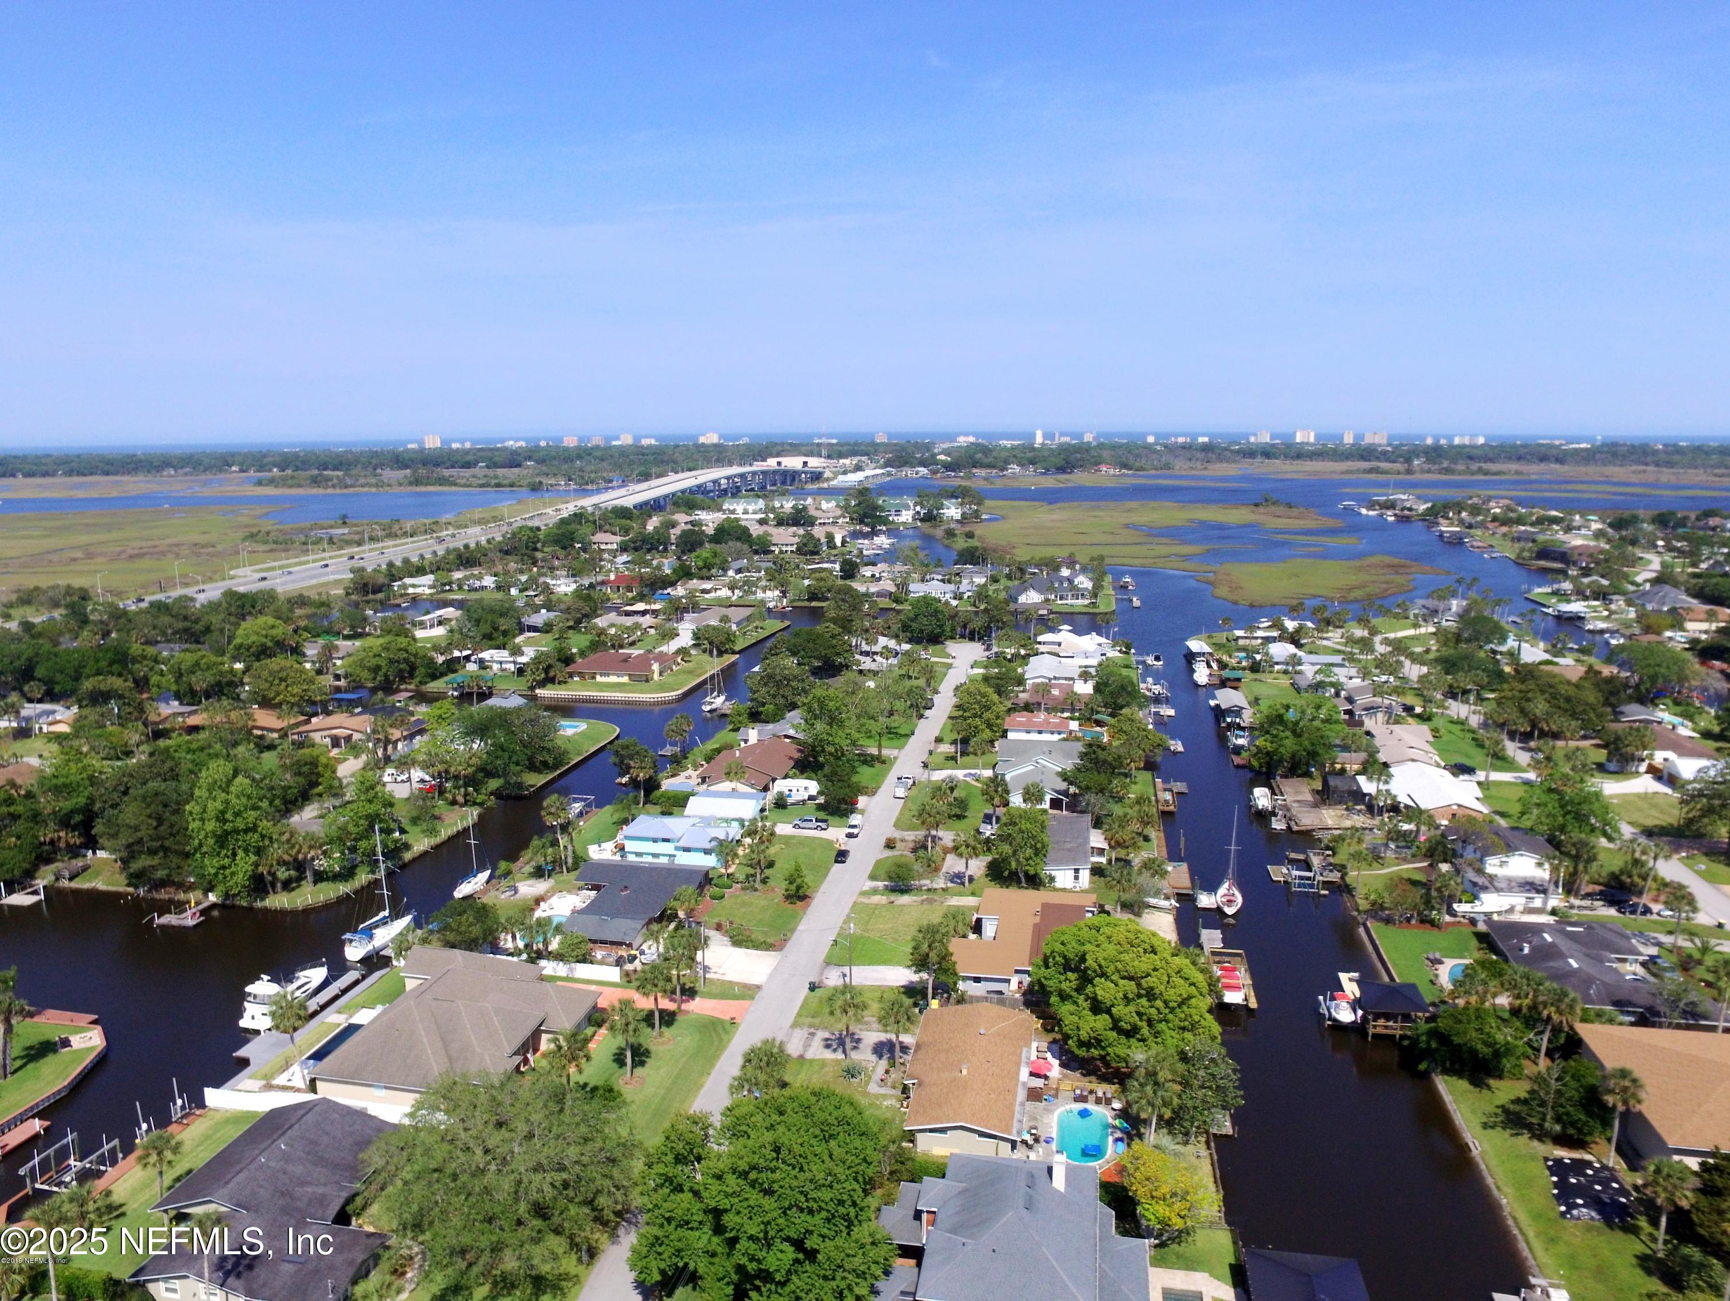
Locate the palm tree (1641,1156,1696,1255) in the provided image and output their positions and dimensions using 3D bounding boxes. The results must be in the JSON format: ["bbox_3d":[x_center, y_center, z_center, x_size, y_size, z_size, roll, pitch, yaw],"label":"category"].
[{"bbox_3d":[61.690,42.975,77.377,3.994,8.917,3.994,0,12,0],"label":"palm tree"}]

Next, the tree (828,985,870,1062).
[{"bbox_3d":[-1.649,38.089,102.896,4.264,8.648,4.264,0,12,0],"label":"tree"}]

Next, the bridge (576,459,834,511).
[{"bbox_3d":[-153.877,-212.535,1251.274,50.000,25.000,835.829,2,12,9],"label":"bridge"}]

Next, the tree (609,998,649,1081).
[{"bbox_3d":[-23.112,38.112,97.496,3.699,8.457,3.699,-4,13,-15],"label":"tree"}]

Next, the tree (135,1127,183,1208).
[{"bbox_3d":[-58.009,42.550,81.945,3.143,6.837,3.143,-10,16,-38],"label":"tree"}]

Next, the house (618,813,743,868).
[{"bbox_3d":[-27.876,28.446,151.272,16.200,5.800,10.200,2,13,12],"label":"house"}]

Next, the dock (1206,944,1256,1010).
[{"bbox_3d":[42.692,38.668,117.319,5.000,1.700,13.300,2,13,12],"label":"dock"}]

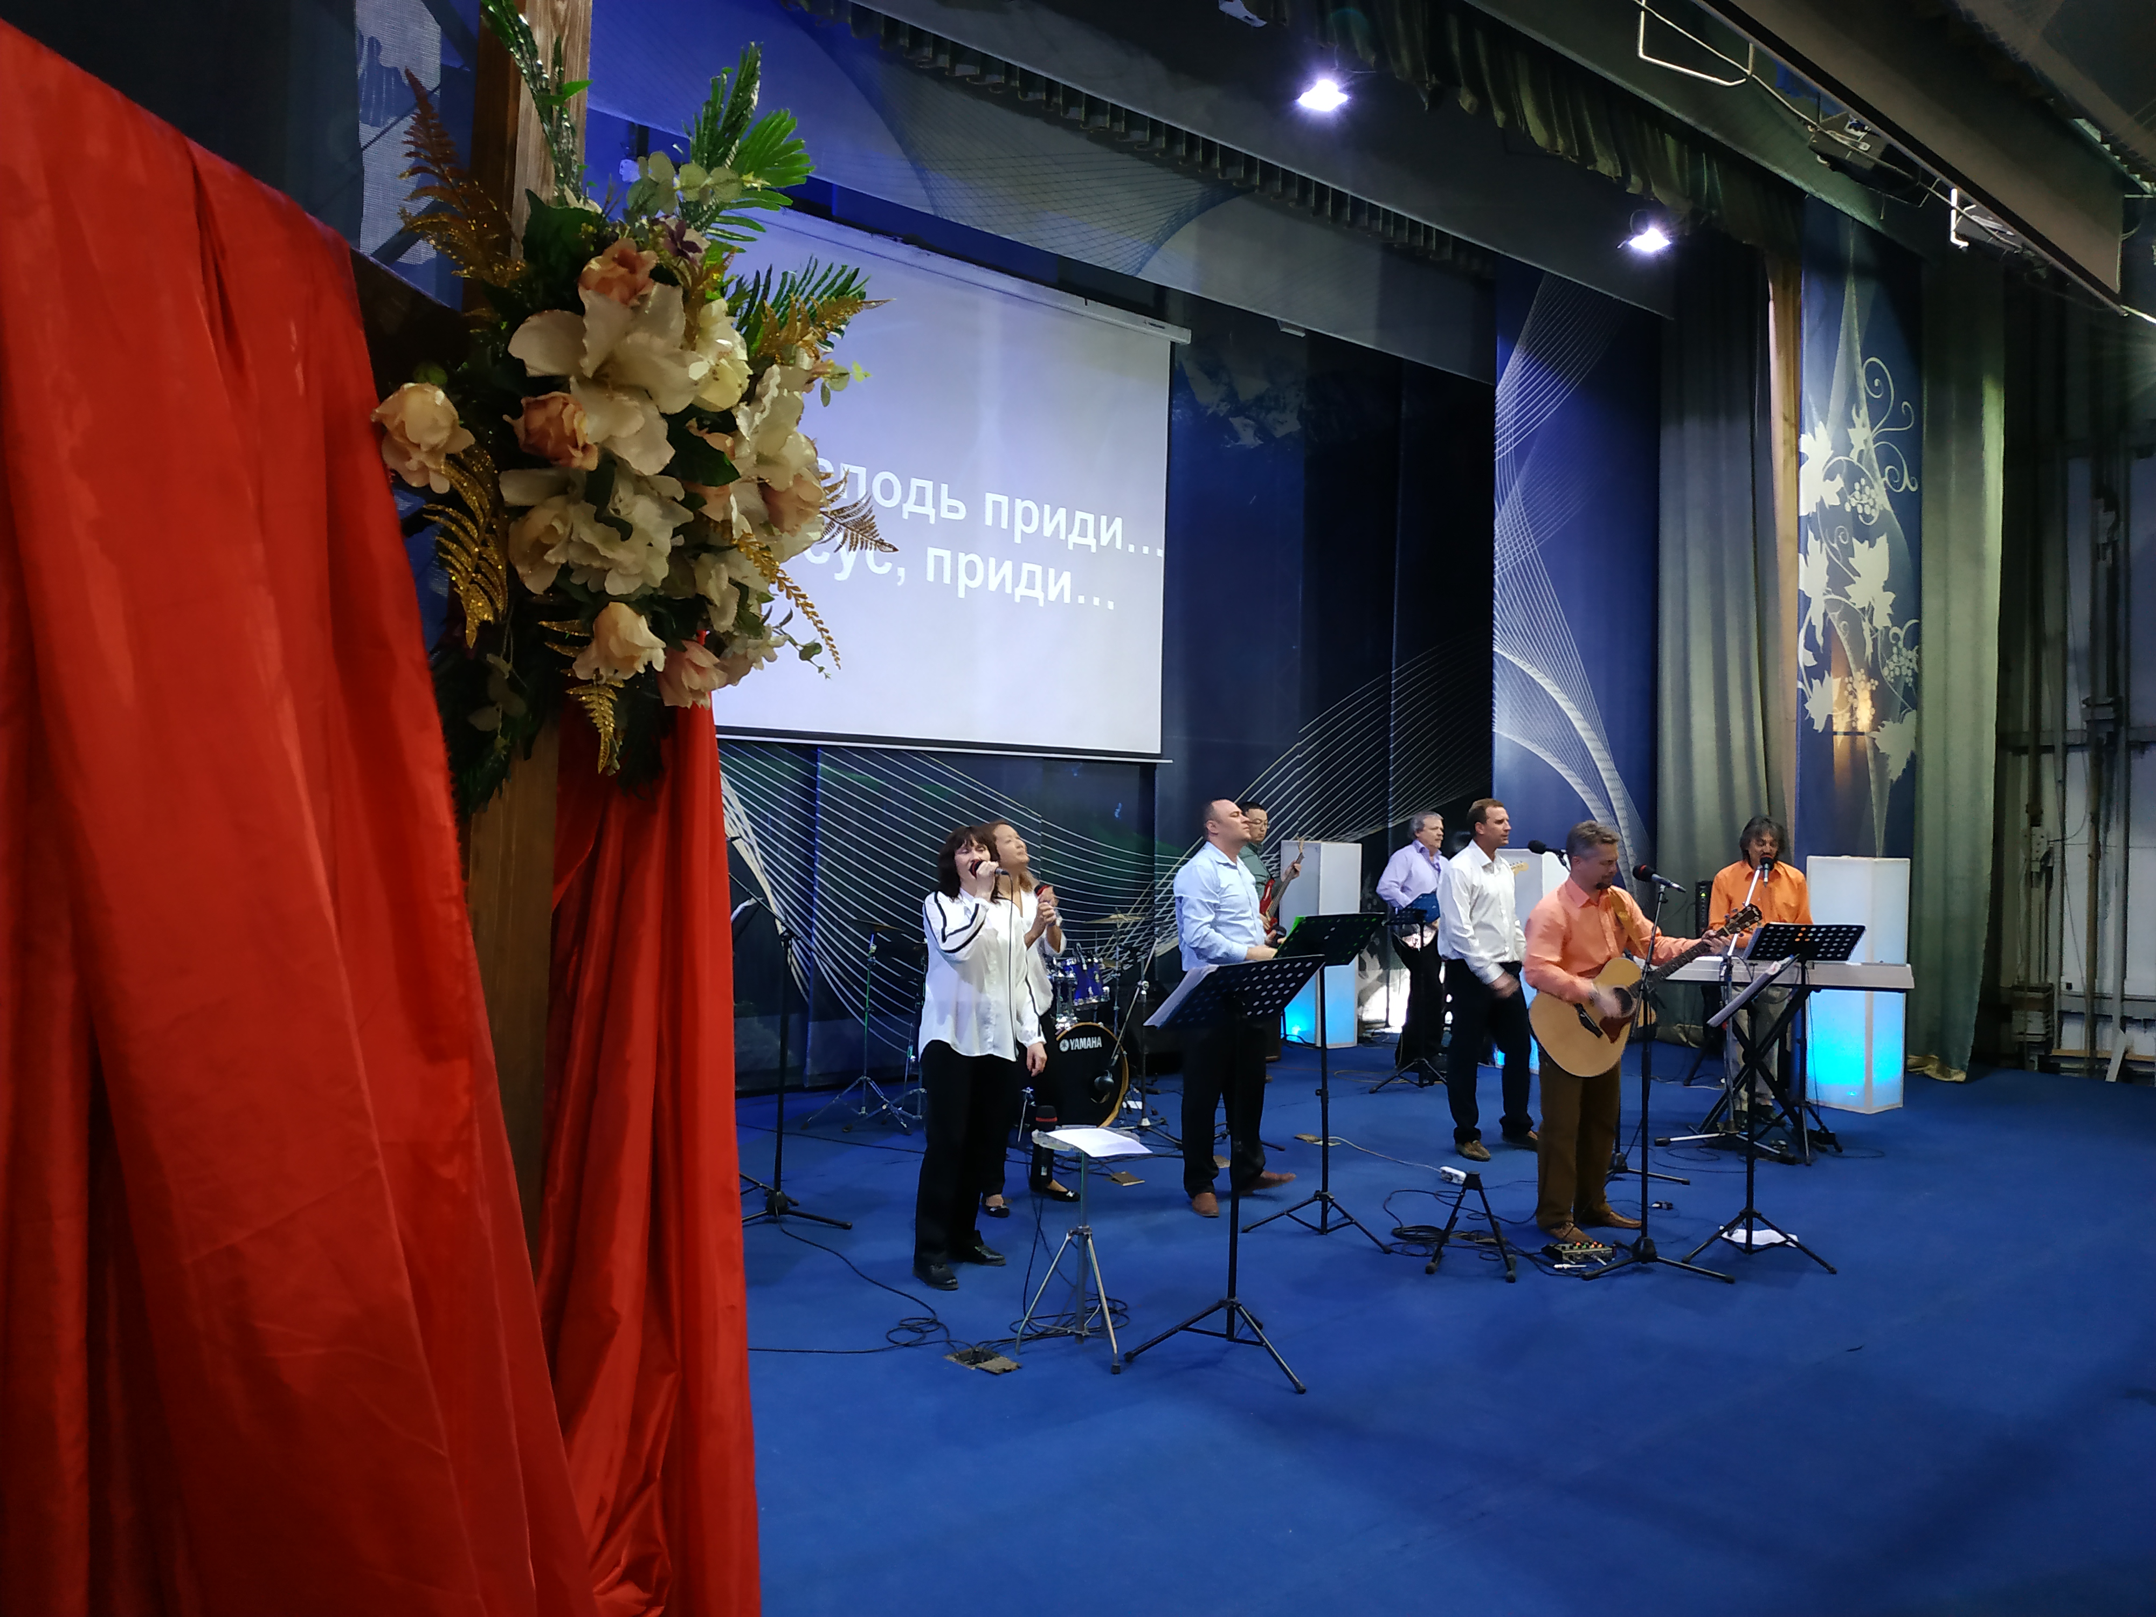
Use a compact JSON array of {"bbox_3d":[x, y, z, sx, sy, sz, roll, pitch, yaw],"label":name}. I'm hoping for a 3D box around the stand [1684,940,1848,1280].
[{"bbox_3d":[2.728,1.157,5.910,0.510,1.210,0.560,1,-1,31],"label":"stand"}]

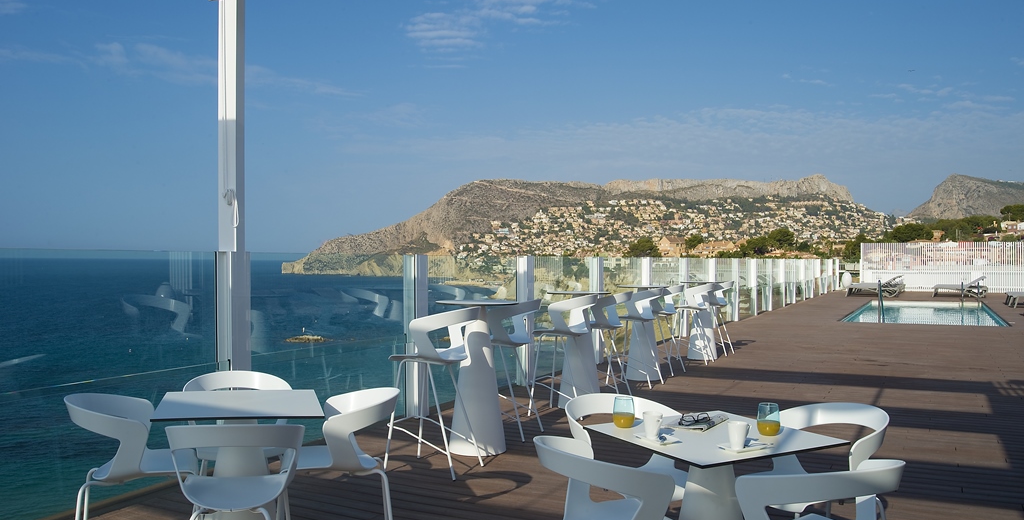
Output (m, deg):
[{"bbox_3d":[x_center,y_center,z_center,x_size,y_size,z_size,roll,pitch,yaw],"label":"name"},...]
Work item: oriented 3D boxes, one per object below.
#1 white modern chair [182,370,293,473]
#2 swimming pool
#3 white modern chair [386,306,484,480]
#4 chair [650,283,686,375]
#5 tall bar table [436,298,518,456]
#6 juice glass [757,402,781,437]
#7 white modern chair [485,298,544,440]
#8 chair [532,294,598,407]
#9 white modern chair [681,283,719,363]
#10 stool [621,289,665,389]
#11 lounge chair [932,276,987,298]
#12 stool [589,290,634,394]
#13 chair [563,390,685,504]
[{"bbox_3d":[-1.401,1.004,4.419,0.550,0.780,0.590,0,0,-14],"label":"white modern chair"},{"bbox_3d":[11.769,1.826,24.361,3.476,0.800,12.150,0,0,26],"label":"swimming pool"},{"bbox_3d":[-0.484,0.859,5.717,0.570,1.090,0.560,0,0,25],"label":"white modern chair"},{"bbox_3d":[1.841,0.863,10.631,0.570,1.090,0.560,0,0,25],"label":"chair"},{"bbox_3d":[-0.259,0.857,6.390,0.617,1.080,0.617,0,0,0],"label":"tall bar table"},{"bbox_3d":[1.001,0.621,3.324,0.091,0.115,0.091,0,0,0],"label":"juice glass"},{"bbox_3d":[-0.042,0.852,6.851,0.575,1.090,0.550,0,0,24],"label":"white modern chair"},{"bbox_3d":[0.501,0.861,7.763,0.570,1.090,0.560,0,0,25],"label":"chair"},{"bbox_3d":[2.479,0.858,11.656,0.575,1.090,0.550,0,0,26],"label":"white modern chair"},{"bbox_3d":[1.406,0.863,9.600,0.570,1.090,0.560,0,0,25],"label":"stool"},{"bbox_3d":[17.227,1.039,32.850,1.880,0.800,0.680,0,0,24],"label":"lounge chair"},{"bbox_3d":[0.935,0.854,8.619,0.575,1.090,0.550,0,0,24],"label":"stool"},{"bbox_3d":[0.510,1.010,3.704,0.550,0.780,0.590,0,0,-31],"label":"chair"}]

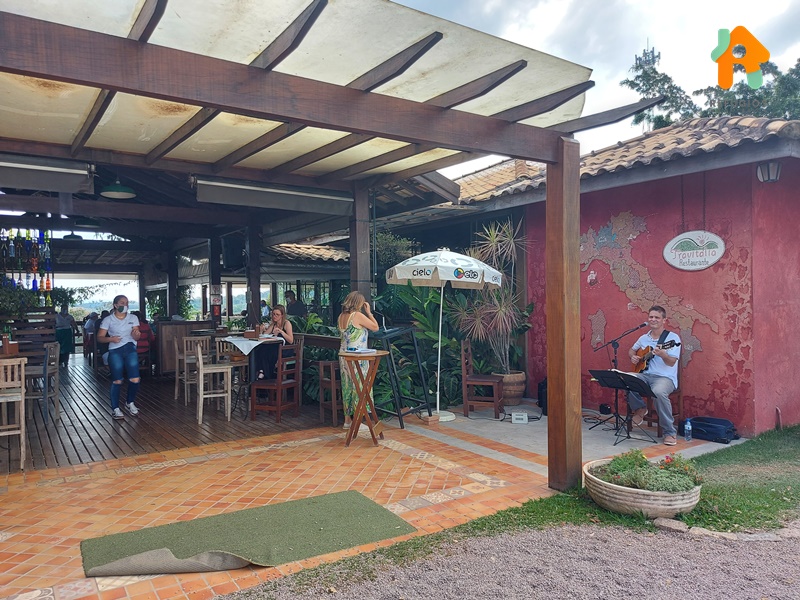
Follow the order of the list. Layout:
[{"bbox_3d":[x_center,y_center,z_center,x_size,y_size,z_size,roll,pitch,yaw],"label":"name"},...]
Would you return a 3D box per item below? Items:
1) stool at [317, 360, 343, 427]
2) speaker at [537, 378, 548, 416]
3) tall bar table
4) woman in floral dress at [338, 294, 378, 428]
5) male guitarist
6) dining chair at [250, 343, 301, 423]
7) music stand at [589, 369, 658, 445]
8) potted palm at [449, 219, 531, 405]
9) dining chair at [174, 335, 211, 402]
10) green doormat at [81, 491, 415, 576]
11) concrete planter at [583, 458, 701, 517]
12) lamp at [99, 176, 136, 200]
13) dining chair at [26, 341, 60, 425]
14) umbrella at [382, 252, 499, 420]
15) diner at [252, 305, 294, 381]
[{"bbox_3d":[-0.755,1.175,7.020,0.390,0.790,0.390,-1,1,-36],"label":"stool"},{"bbox_3d":[2.080,1.300,7.580,0.360,0.490,0.360,0,1,34],"label":"speaker"},{"bbox_3d":[-0.390,1.074,6.120,0.570,1.000,0.540,0,1,9],"label":"tall bar table"},{"bbox_3d":[-0.525,0.726,6.763,0.420,1.650,0.460,-1,0,-41],"label":"woman in floral dress"},{"bbox_3d":[2.851,0.797,6.183,0.620,1.420,0.750,-1,0,45],"label":"male guitarist"},{"bbox_3d":[-1.656,1.077,7.332,0.460,0.980,0.430,-1,0,21],"label":"dining chair"},{"bbox_3d":[2.385,1.137,5.931,0.450,0.750,0.580,-1,0,-35],"label":"music stand"},{"bbox_3d":[1.340,0.160,8.300,1.170,2.740,1.080,0,1,9],"label":"potted palm"},{"bbox_3d":[-3.406,1.085,9.052,0.460,1.020,0.420,-1,0,-18],"label":"dining chair"},{"bbox_3d":[-1.000,1.570,3.755,1.960,0.070,0.960,-1,1,-30],"label":"green doormat"},{"bbox_3d":[1.838,1.453,4.231,0.830,0.260,0.830,0,1,0],"label":"concrete planter"},{"bbox_3d":[-3.770,-1.515,7.450,0.480,0.240,0.480,0,1,0],"label":"lamp"},{"bbox_3d":[-4.786,1.091,7.302,0.460,1.030,0.420,-1,0,-1],"label":"dining chair"},{"bbox_3d":[0.566,0.429,7.284,1.550,2.220,1.550,-1,0,0],"label":"umbrella"},{"bbox_3d":[-1.810,0.640,7.950,0.680,1.120,0.480,-1,1,-42],"label":"diner"}]

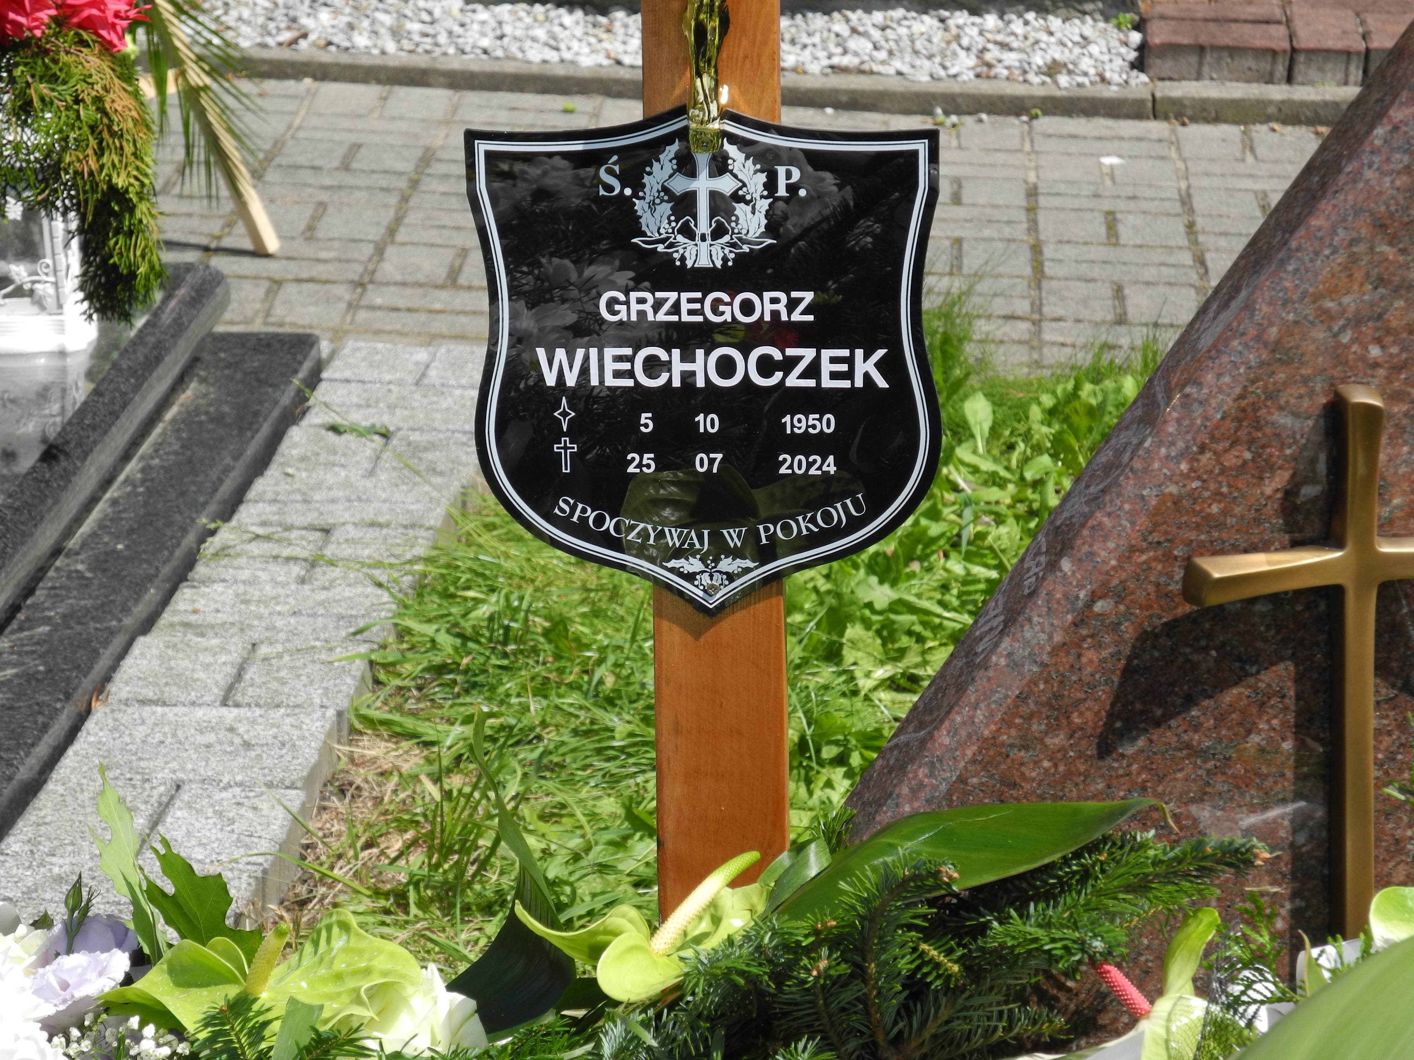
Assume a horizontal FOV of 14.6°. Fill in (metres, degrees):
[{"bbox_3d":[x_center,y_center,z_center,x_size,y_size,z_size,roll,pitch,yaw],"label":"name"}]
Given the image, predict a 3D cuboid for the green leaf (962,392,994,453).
[{"bbox_3d":[0.296,-0.119,6.020,0.033,0.069,0.020,-2,7,0],"label":"green leaf"}]

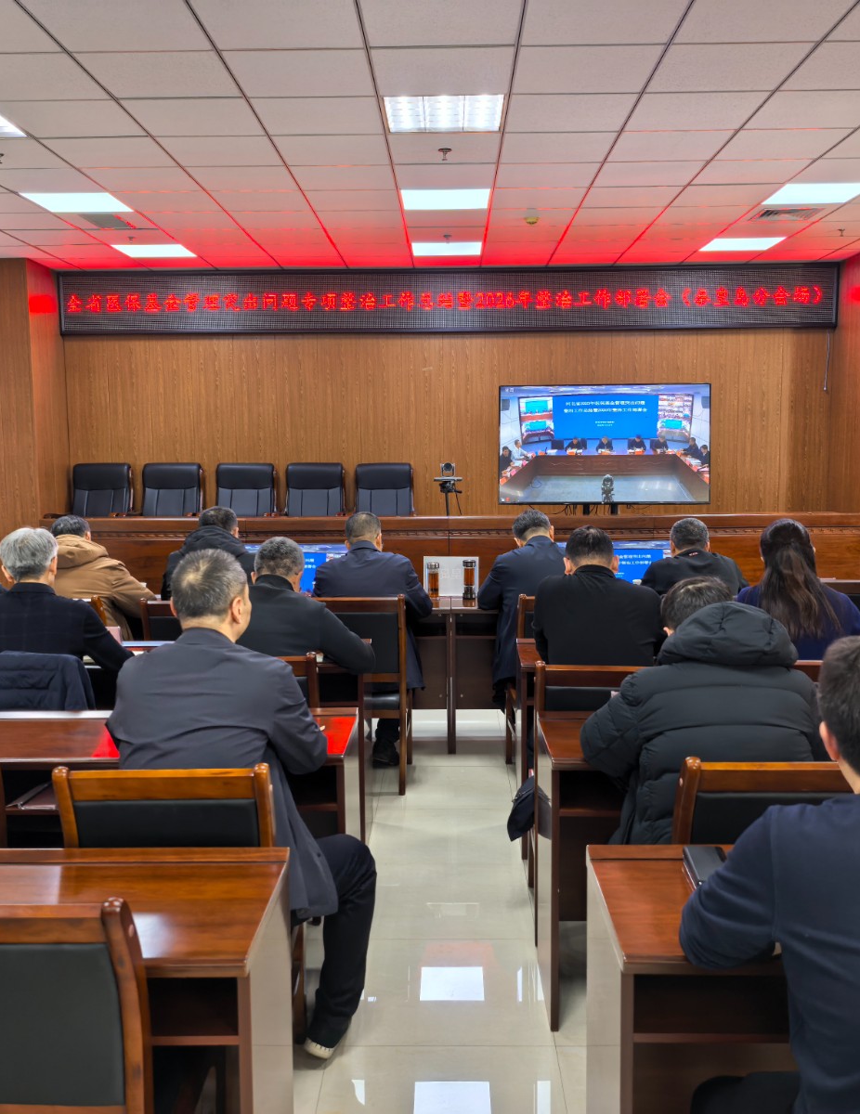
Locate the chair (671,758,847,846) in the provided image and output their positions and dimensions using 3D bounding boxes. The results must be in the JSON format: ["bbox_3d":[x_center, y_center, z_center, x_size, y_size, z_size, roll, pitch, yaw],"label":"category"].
[{"bbox_3d":[0.780,0.882,2.558,0.470,0.930,0.550,0,7,1],"label":"chair"}]

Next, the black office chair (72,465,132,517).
[{"bbox_3d":[-2.934,-0.260,9.020,0.620,1.100,0.660,0,7,1],"label":"black office chair"}]

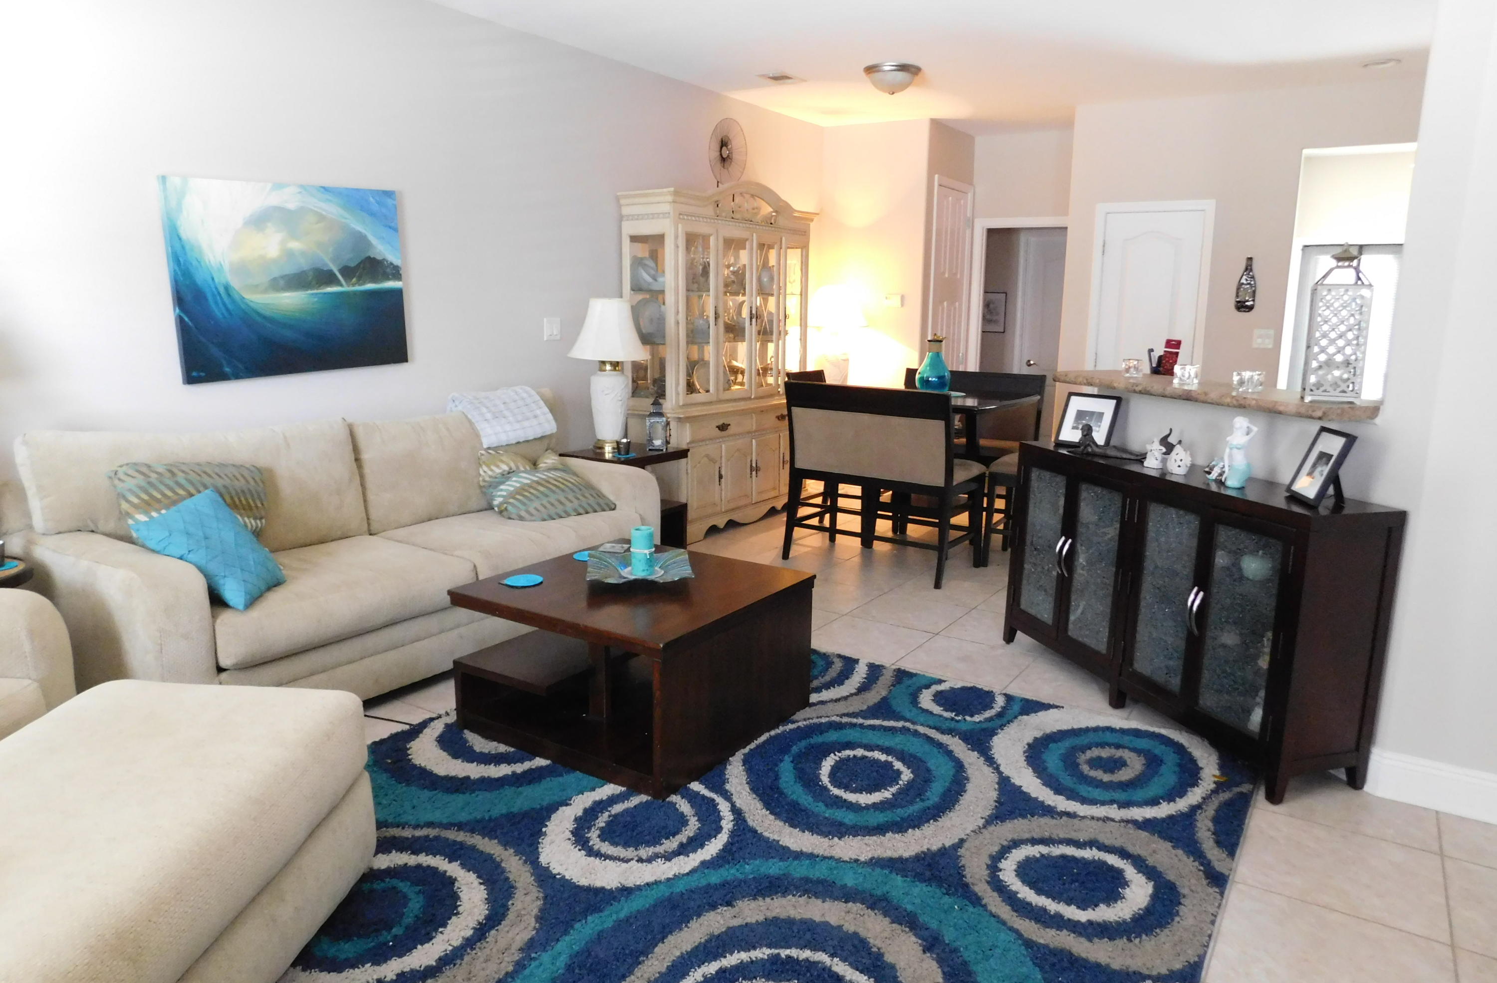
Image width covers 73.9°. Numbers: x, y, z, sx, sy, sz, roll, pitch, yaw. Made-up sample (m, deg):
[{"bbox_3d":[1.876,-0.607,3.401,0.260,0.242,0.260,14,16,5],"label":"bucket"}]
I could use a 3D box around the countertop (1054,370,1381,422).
[{"bbox_3d":[1.729,-0.371,3.730,0.360,0.050,1.560,-2,11,-17],"label":"countertop"}]

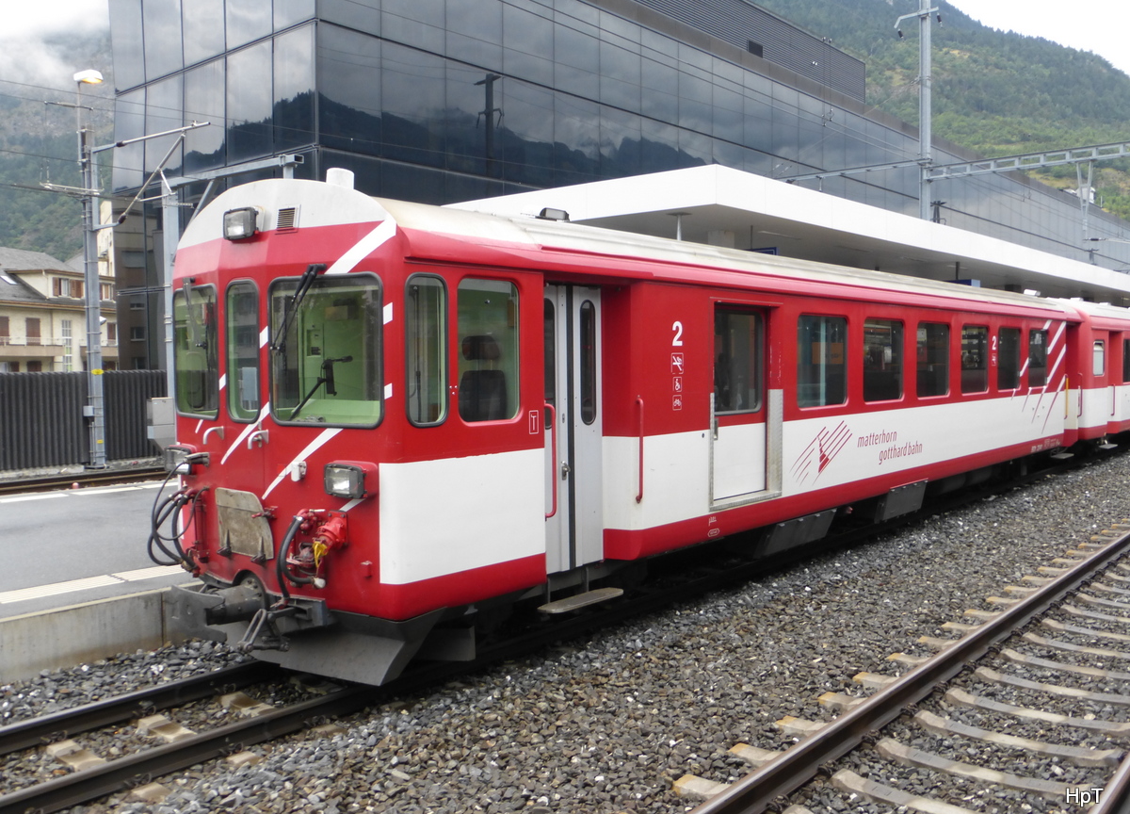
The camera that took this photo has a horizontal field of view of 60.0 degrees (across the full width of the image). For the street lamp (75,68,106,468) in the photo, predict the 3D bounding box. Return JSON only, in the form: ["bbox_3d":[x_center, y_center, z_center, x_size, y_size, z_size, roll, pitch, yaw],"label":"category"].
[{"bbox_3d":[-10.287,-2.990,21.397,0.680,8.610,0.500,-2,4,-39],"label":"street lamp"}]

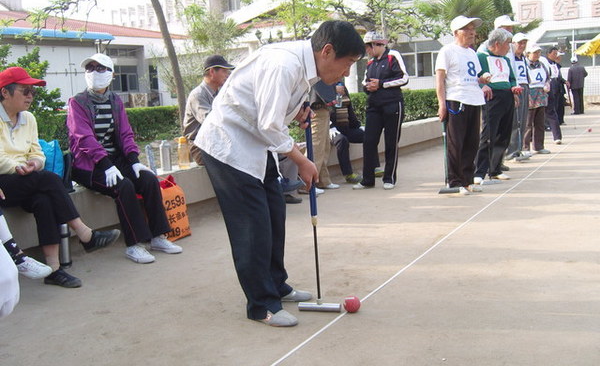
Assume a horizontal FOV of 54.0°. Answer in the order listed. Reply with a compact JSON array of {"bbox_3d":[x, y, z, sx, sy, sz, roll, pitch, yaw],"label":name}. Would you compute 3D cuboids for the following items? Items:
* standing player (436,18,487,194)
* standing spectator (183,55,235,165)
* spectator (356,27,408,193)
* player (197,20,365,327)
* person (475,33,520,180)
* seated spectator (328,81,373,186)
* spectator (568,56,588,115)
[{"bbox_3d":[1.562,-0.742,5.603,0.360,1.650,0.520,7,13,42],"label":"standing player"},{"bbox_3d":[-0.622,-0.366,4.944,0.780,1.280,0.540,3,11,27],"label":"standing spectator"},{"bbox_3d":[0.823,-0.742,5.969,0.500,1.580,0.340,5,12,35],"label":"spectator"},{"bbox_3d":[-0.054,-0.058,2.726,0.760,1.370,0.520,0,10,10],"label":"player"},{"bbox_3d":[2.053,-0.809,6.139,0.500,1.570,0.380,-6,10,-23],"label":"person"},{"bbox_3d":[0.579,-0.595,6.198,0.740,1.230,0.560,6,12,38],"label":"seated spectator"},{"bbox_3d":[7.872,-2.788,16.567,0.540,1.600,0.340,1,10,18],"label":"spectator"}]

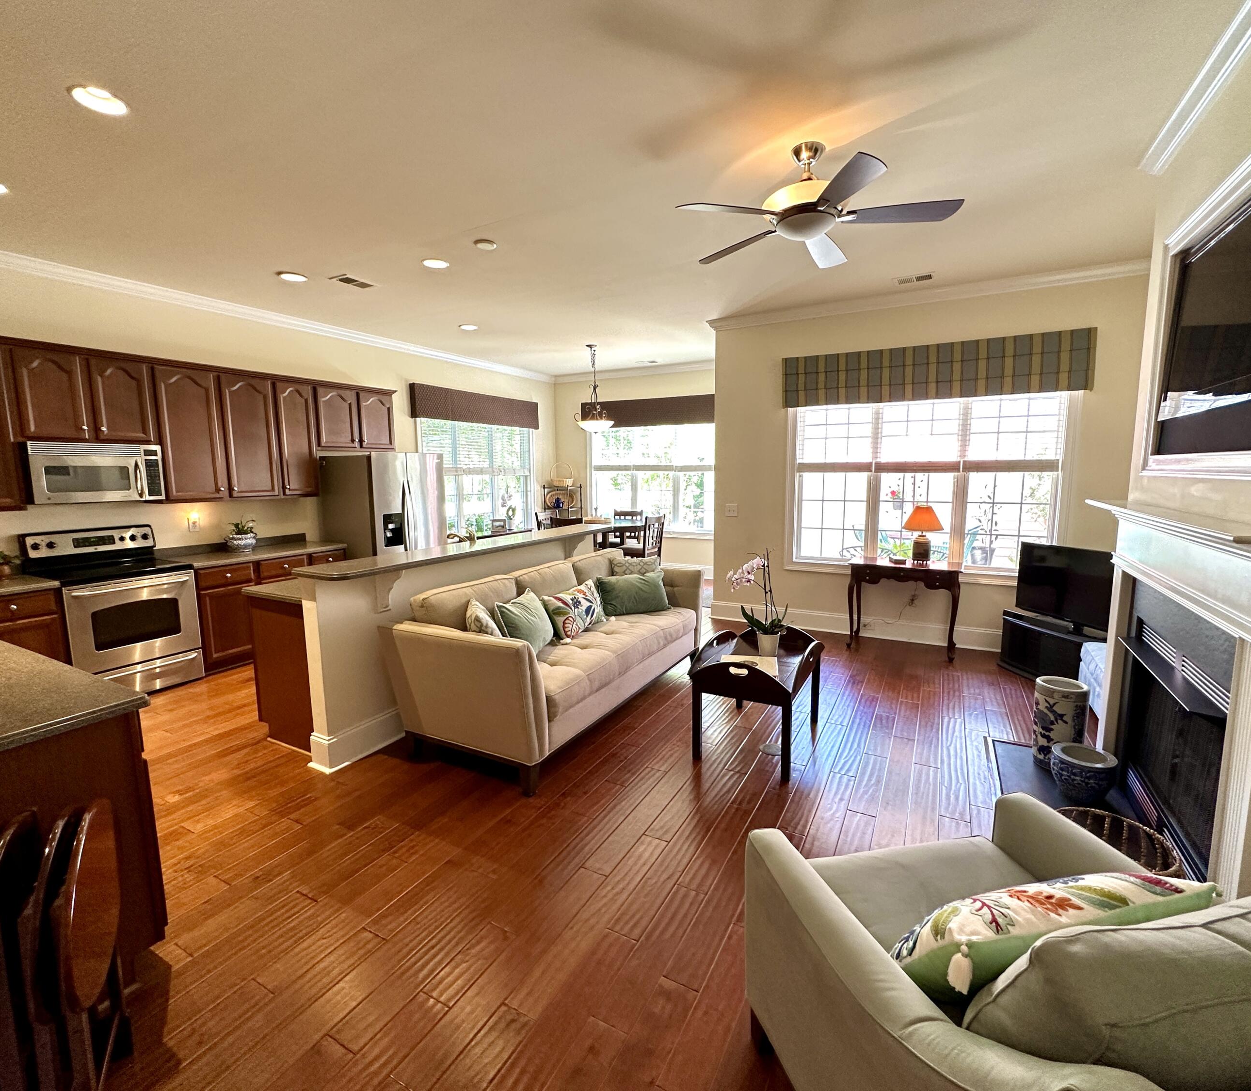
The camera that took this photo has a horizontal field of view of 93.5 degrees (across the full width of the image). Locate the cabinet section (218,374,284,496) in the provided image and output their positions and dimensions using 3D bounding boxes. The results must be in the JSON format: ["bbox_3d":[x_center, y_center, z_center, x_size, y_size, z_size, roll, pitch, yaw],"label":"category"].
[{"bbox_3d":[-3.373,-0.933,5.171,0.320,1.040,0.459,4,8,29],"label":"cabinet section"}]

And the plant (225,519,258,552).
[{"bbox_3d":[-3.400,-0.085,5.225,0.220,0.303,0.230,4,8,29],"label":"plant"}]

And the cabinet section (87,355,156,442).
[{"bbox_3d":[-3.800,-1.060,4.379,0.320,0.595,0.389,4,8,29],"label":"cabinet section"}]

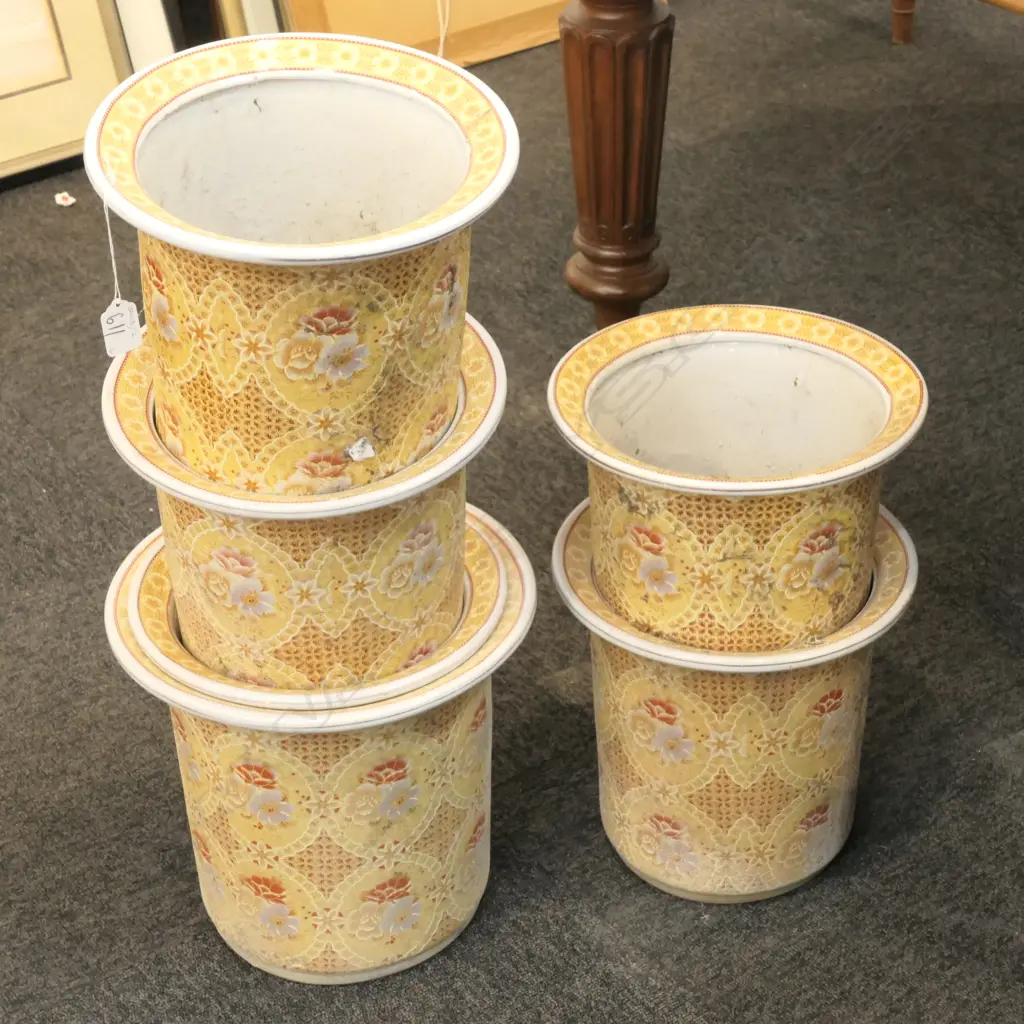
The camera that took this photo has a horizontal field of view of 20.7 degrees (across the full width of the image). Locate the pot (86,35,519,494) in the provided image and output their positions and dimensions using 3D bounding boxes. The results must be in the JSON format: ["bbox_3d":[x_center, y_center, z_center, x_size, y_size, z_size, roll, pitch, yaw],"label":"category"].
[{"bbox_3d":[-0.152,-0.154,2.077,0.312,0.292,0.312,1,38,-2],"label":"pot"}]

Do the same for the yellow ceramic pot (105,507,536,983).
[{"bbox_3d":[-0.143,0.188,2.222,0.330,0.305,0.330,-1,34,1],"label":"yellow ceramic pot"}]

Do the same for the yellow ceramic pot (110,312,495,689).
[{"bbox_3d":[-0.147,0.024,2.115,0.291,0.278,0.291,-1,36,1],"label":"yellow ceramic pot"}]

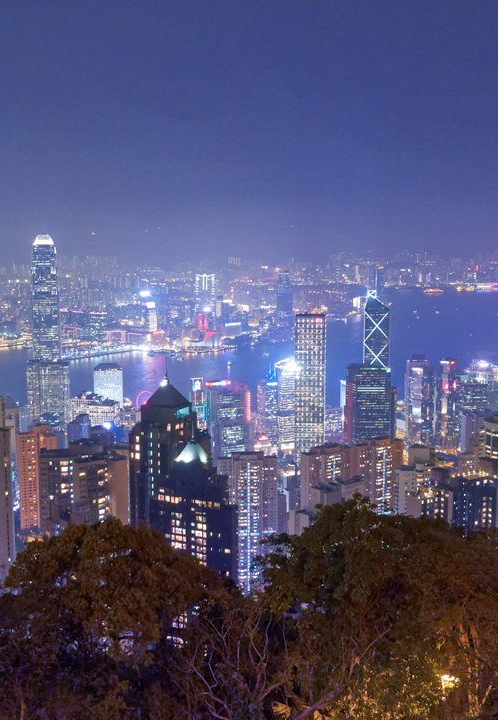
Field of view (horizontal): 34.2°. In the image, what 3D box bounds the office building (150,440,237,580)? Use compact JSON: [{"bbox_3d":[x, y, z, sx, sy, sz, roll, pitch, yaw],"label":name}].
[{"bbox_3d":[-24.120,87.700,357.330,31.000,108.000,27.000,4,9,29],"label":"office building"}]

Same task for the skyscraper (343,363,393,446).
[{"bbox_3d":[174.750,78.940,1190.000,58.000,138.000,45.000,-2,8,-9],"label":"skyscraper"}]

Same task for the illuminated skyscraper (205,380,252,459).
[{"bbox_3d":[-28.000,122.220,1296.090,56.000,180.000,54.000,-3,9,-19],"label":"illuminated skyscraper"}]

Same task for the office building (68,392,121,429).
[{"bbox_3d":[-239.210,88.770,1265.000,64.000,66.000,45.000,2,9,16],"label":"office building"}]

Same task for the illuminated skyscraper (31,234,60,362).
[{"bbox_3d":[-408.370,-42.360,1632.600,53.000,412.000,53.000,-2,9,-16],"label":"illuminated skyscraper"}]

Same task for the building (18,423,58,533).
[{"bbox_3d":[-194.370,111.290,745.000,25.000,102.000,25.000,-8,11,-43],"label":"building"}]

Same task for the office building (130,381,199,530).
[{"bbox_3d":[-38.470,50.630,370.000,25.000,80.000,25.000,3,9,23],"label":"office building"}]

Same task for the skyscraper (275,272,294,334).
[{"bbox_3d":[154.220,-242.480,3457.380,44.000,278.000,54.000,6,10,35],"label":"skyscraper"}]

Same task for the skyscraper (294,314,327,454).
[{"bbox_3d":[95.680,67.740,1269.020,46.000,281.000,46.000,1,8,9],"label":"skyscraper"}]

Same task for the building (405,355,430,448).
[{"bbox_3d":[317.440,88.980,1520.330,38.000,187.000,38.000,2,9,14],"label":"building"}]

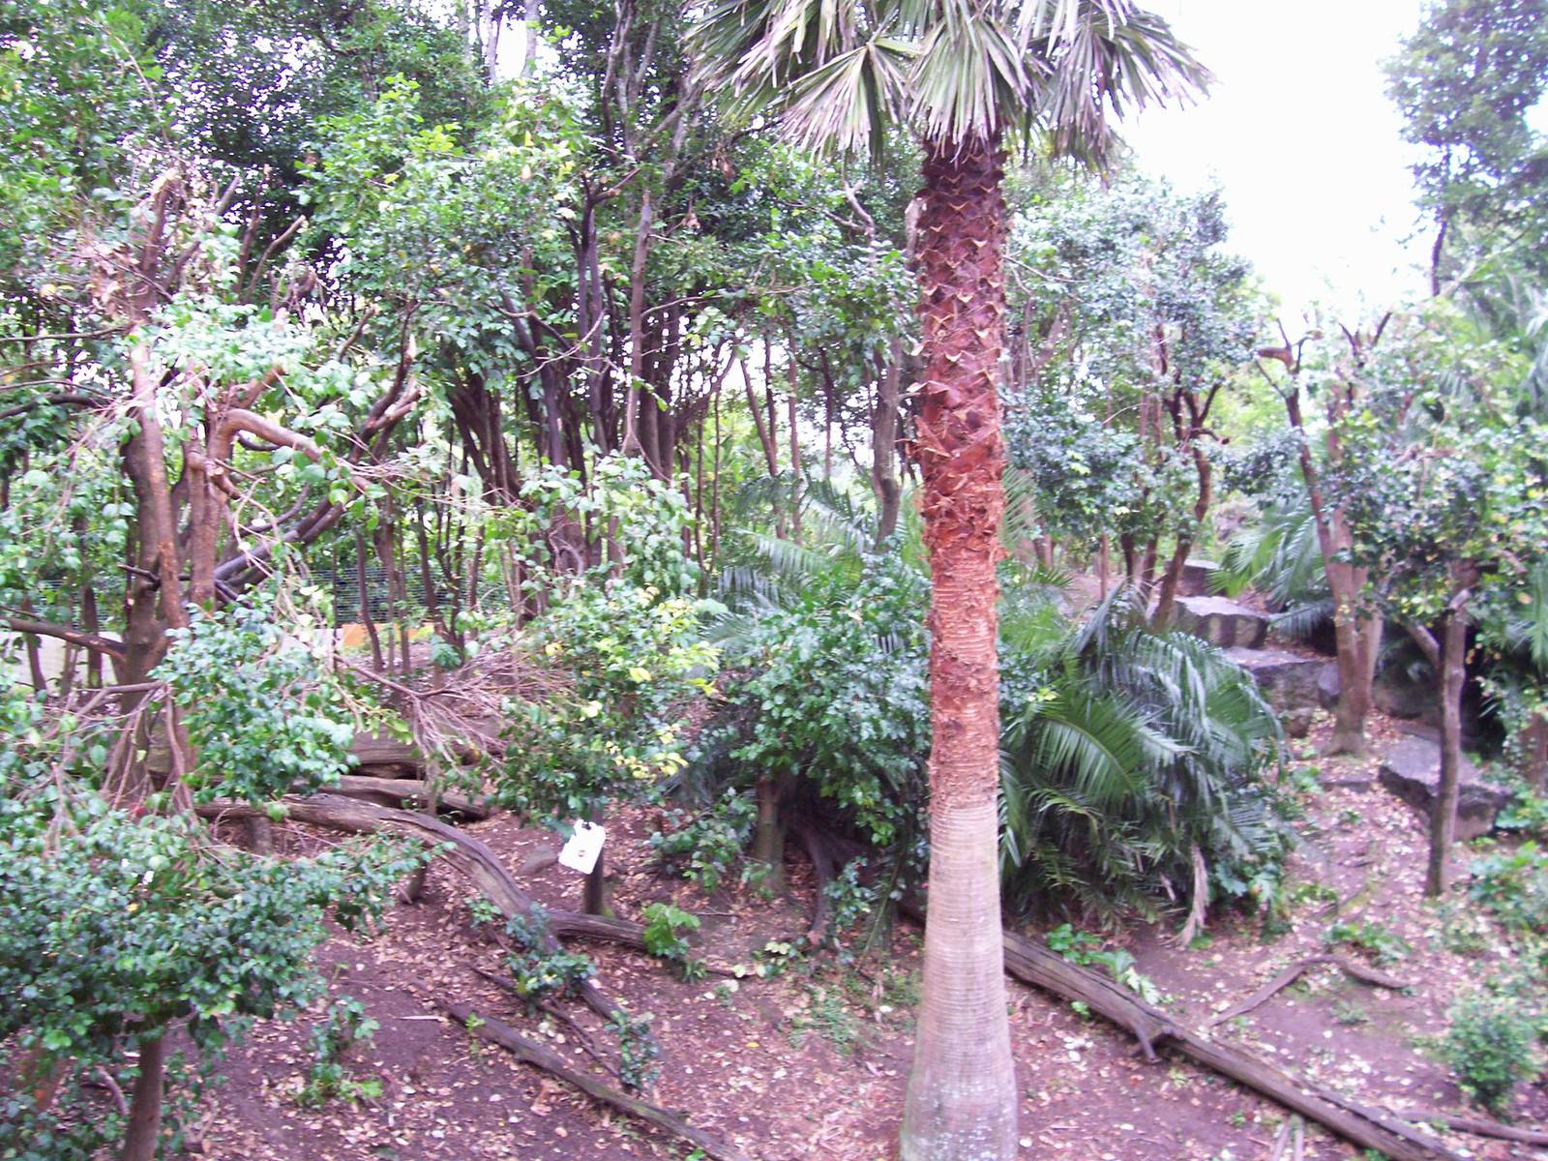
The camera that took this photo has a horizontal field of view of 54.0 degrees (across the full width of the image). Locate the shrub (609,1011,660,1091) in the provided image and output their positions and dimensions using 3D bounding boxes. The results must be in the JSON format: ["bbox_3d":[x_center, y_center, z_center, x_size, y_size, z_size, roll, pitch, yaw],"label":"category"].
[{"bbox_3d":[-0.640,2.158,6.964,0.230,0.340,0.220,0,4,0],"label":"shrub"}]

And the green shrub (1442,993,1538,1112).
[{"bbox_3d":[3.205,2.119,6.806,0.440,0.500,0.420,0,4,0],"label":"green shrub"}]

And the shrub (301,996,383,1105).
[{"bbox_3d":[-1.956,2.122,6.858,0.370,0.470,0.350,0,4,0],"label":"shrub"}]

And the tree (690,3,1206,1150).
[{"bbox_3d":[0.763,-0.304,6.215,2.300,5.300,2.200,0,4,0],"label":"tree"}]

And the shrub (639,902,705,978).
[{"bbox_3d":[-0.569,2.005,8.459,0.350,0.410,0.320,0,4,0],"label":"shrub"}]

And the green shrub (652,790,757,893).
[{"bbox_3d":[-0.475,1.728,10.127,0.720,0.630,0.580,0,4,0],"label":"green shrub"}]

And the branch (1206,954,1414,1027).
[{"bbox_3d":[2.708,2.188,8.162,1.400,0.120,0.560,-2,4,-23],"label":"branch"}]

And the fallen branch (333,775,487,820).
[{"bbox_3d":[-2.758,1.642,11.500,1.450,0.220,0.250,2,4,27],"label":"fallen branch"}]

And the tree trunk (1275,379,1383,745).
[{"bbox_3d":[4.960,-0.168,13.600,1.000,3.500,0.750,0,4,0],"label":"tree trunk"}]

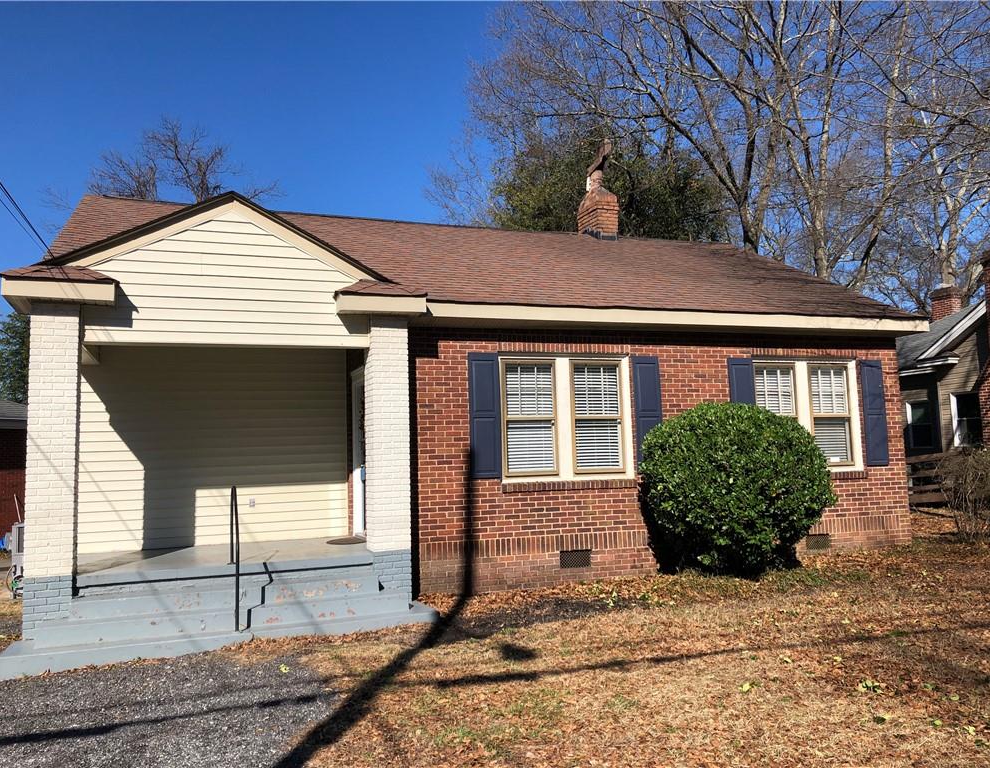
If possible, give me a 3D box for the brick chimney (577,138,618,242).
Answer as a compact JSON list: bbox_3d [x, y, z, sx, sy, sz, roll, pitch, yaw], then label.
[{"bbox_3d":[1.998,-3.641,15.786,0.460,2.050,0.780,0,-6,-19],"label":"brick chimney"}]

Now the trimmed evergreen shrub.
[{"bbox_3d":[2.959,1.275,10.101,2.380,2.090,2.000,0,-6,-19],"label":"trimmed evergreen shrub"}]

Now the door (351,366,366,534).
[{"bbox_3d":[-1.767,0.909,10.751,0.140,2.200,1.100,0,-6,-19],"label":"door"}]

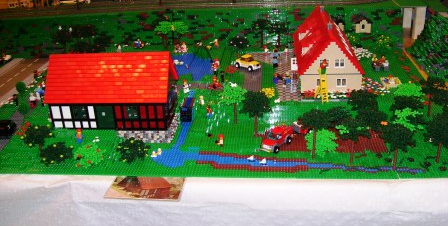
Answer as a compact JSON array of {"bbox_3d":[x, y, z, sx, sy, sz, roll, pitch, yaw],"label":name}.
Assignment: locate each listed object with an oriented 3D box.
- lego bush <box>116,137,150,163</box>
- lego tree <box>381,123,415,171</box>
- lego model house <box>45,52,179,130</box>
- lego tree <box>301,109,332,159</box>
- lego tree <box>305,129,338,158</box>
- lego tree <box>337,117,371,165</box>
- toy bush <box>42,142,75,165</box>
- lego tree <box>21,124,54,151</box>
[{"bbox_3d":[-0.230,0.102,1.195,0.084,0.076,0.084,0,26,6],"label":"lego bush"},{"bbox_3d":[0.409,0.084,1.107,0.078,0.123,0.078,0,26,6],"label":"lego tree"},{"bbox_3d":[-0.335,-0.081,1.404,0.371,0.208,0.190,0,29,5],"label":"lego model house"},{"bbox_3d":[0.228,0.059,1.177,0.073,0.139,0.073,1,29,5],"label":"lego tree"},{"bbox_3d":[0.255,0.080,1.206,0.085,0.072,0.085,1,29,5],"label":"lego tree"},{"bbox_3d":[0.319,0.075,1.151,0.083,0.129,0.083,1,29,5],"label":"lego tree"},{"bbox_3d":[-0.424,0.113,1.194,0.082,0.072,0.082,0,26,6],"label":"toy bush"},{"bbox_3d":[-0.506,0.073,1.274,0.086,0.082,0.086,0,26,6],"label":"lego tree"}]

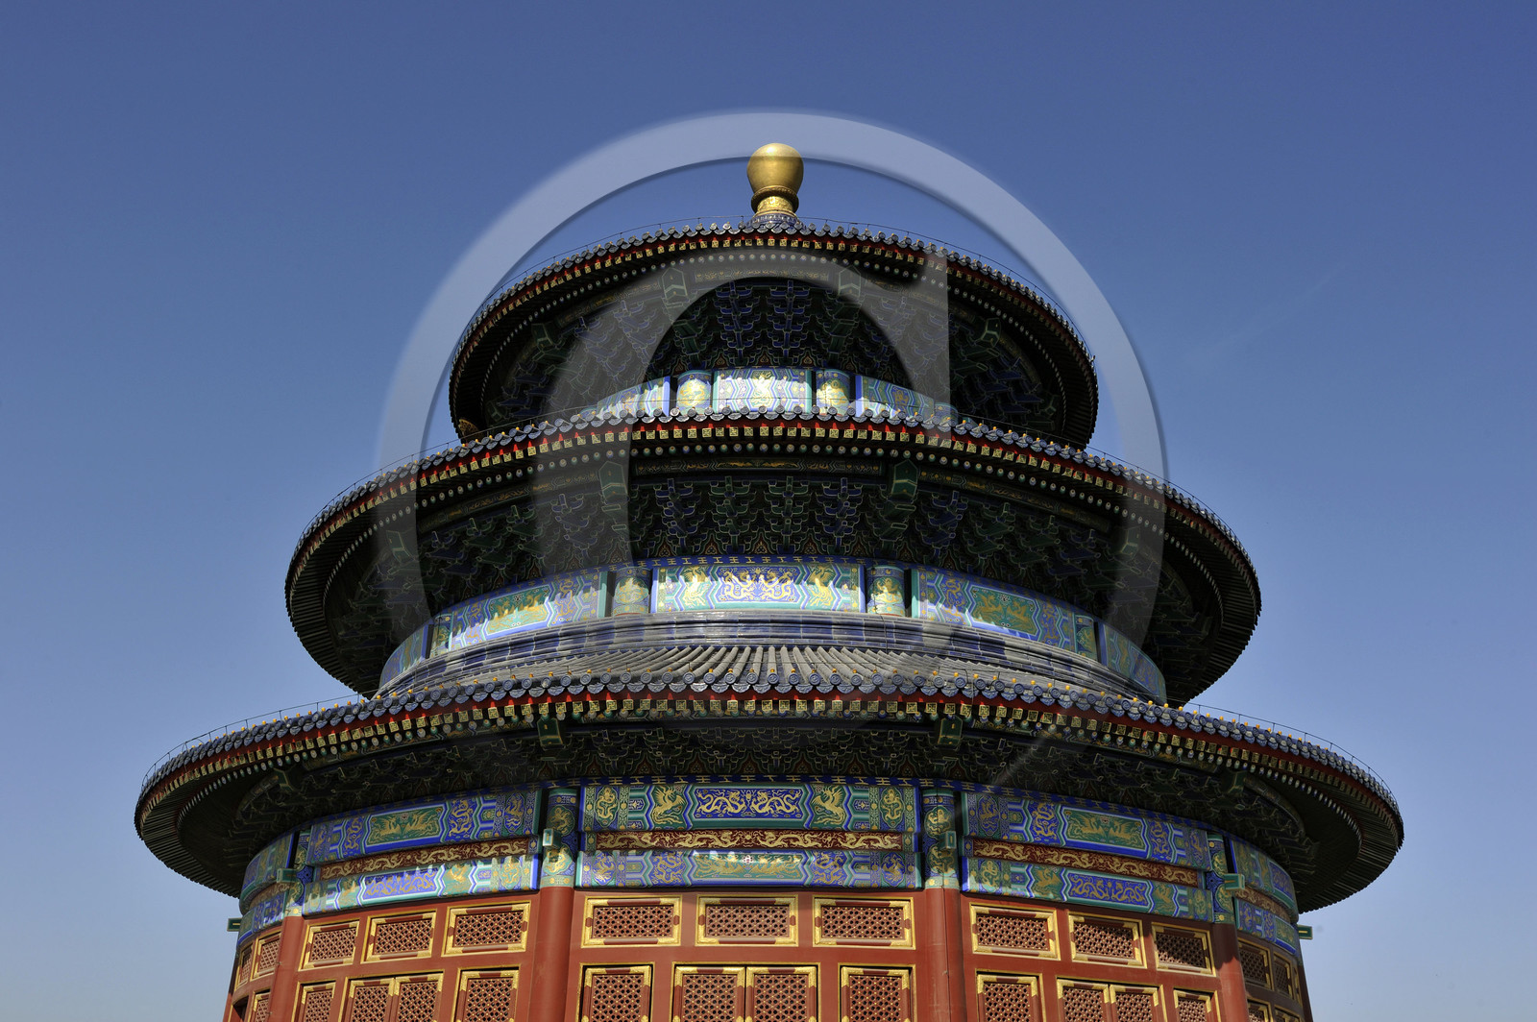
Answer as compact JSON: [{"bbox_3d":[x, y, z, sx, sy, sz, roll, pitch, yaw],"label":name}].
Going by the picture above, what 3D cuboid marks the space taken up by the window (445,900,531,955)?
[{"bbox_3d":[-4.624,6.883,21.807,1.598,0.790,0.120,-10,-29,20],"label":"window"}]

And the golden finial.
[{"bbox_3d":[0.241,-10.452,43.071,1.850,3.300,1.850,1,-27,0],"label":"golden finial"}]

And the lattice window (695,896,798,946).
[{"bbox_3d":[-0.332,6.509,20.978,1.614,0.767,0.120,0,-27,2],"label":"lattice window"}]

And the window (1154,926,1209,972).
[{"bbox_3d":[7.287,7.692,23.157,1.510,0.690,0.100,19,-32,-33],"label":"window"}]

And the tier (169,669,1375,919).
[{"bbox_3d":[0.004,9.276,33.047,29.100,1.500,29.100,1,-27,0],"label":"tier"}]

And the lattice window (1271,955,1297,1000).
[{"bbox_3d":[10.206,9.195,26.104,0.100,0.690,1.510,-15,-30,28],"label":"lattice window"}]

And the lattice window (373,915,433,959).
[{"bbox_3d":[-6.238,7.262,22.529,1.426,0.628,0.100,-15,-31,28],"label":"lattice window"}]

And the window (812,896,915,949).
[{"bbox_3d":[1.514,6.567,21.057,1.637,0.756,0.120,4,-27,-6],"label":"window"}]

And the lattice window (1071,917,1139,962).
[{"bbox_3d":[5.730,7.225,22.257,1.510,0.690,0.100,14,-30,-25],"label":"lattice window"}]

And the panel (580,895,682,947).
[{"bbox_3d":[-2.182,6.561,21.111,1.630,0.780,0.120,-4,-27,9],"label":"panel"}]

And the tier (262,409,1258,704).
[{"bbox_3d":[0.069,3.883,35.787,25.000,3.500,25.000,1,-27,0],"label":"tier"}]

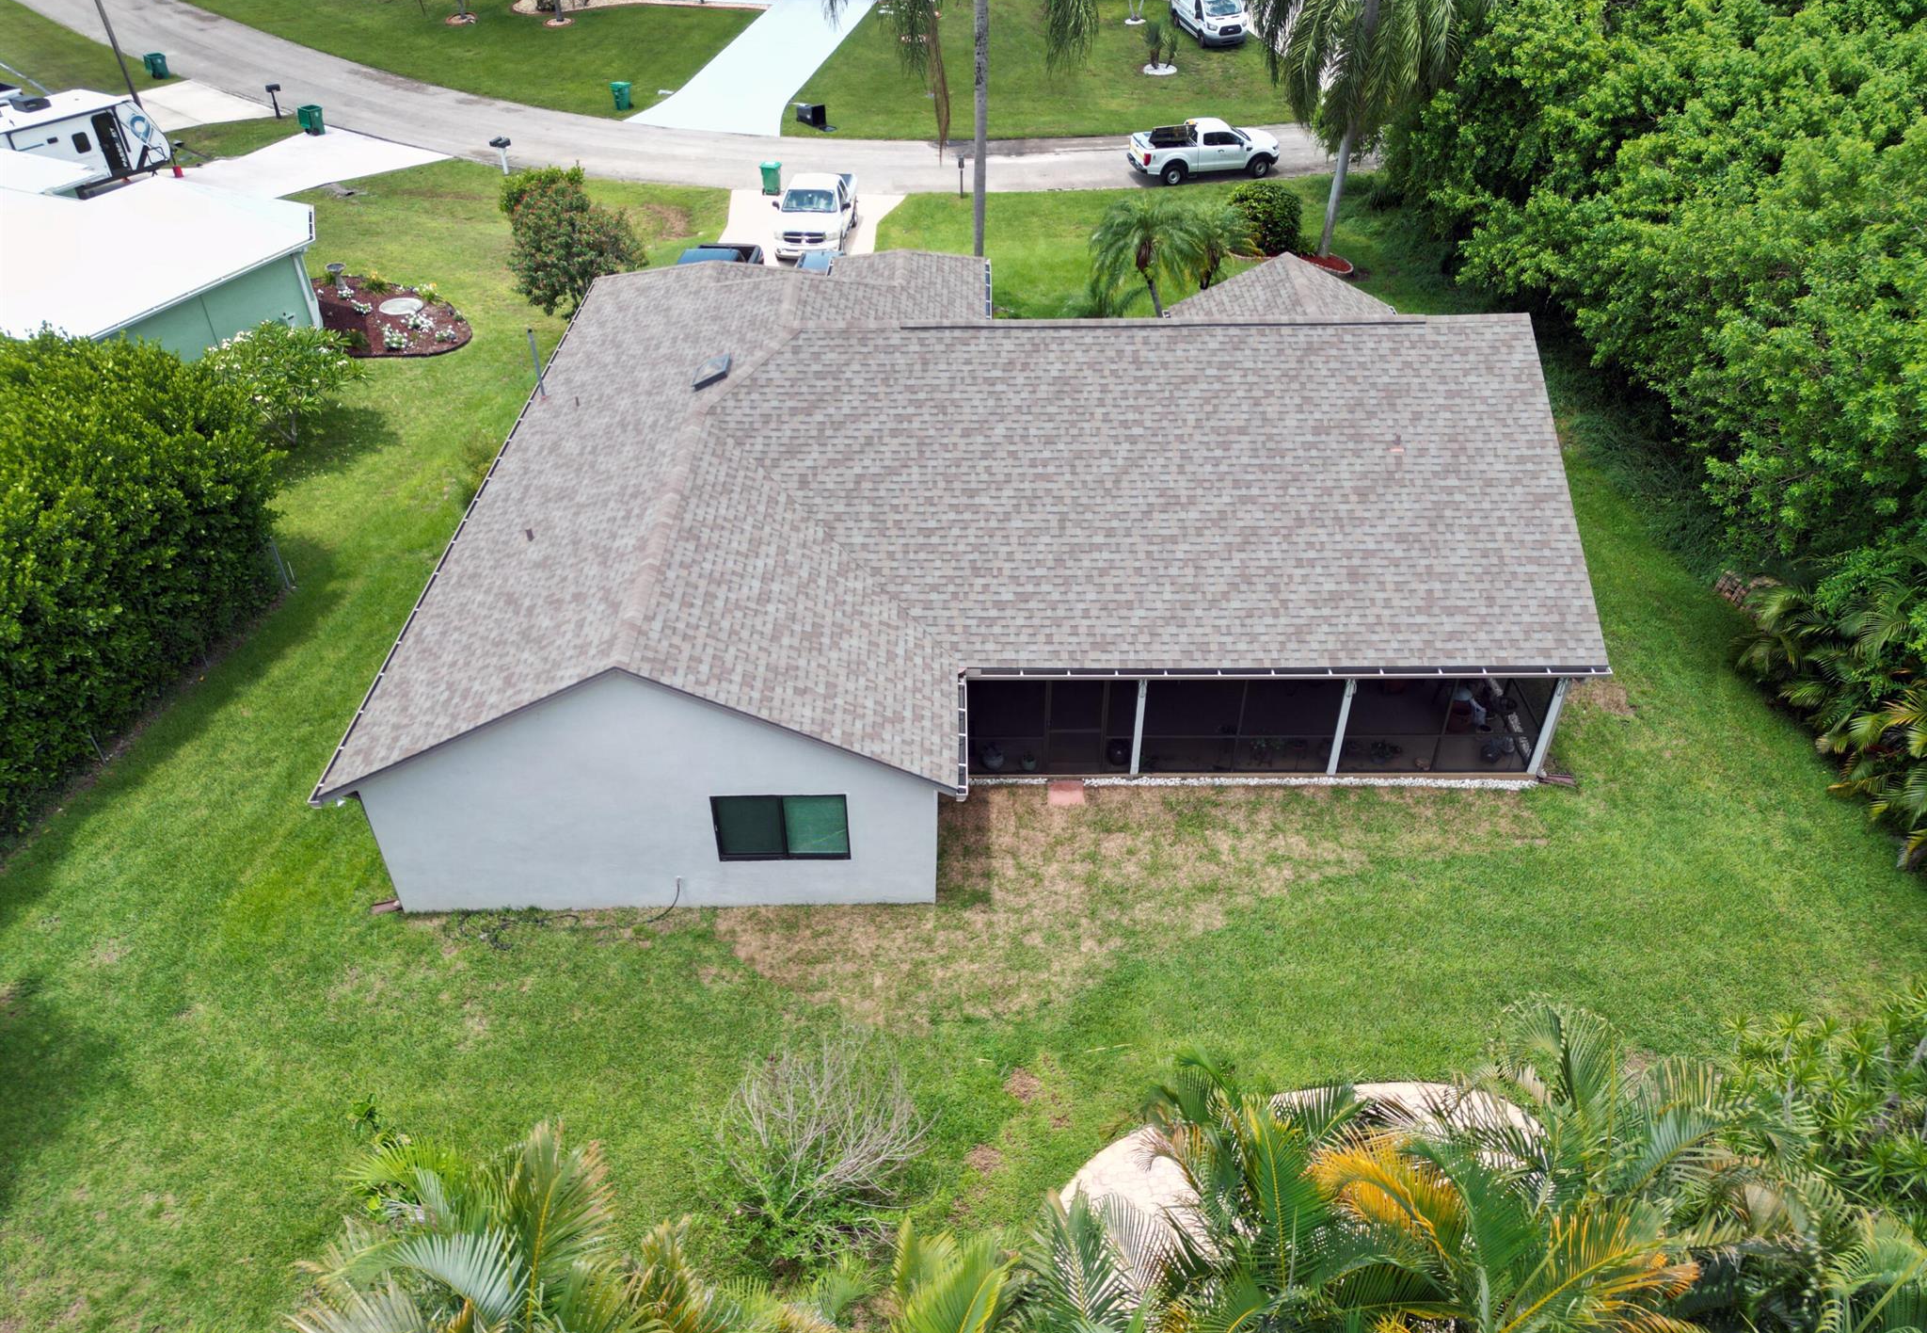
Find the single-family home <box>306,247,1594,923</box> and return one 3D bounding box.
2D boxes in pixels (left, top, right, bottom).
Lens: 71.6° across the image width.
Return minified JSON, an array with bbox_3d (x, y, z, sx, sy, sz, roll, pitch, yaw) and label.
[{"bbox_3d":[0.565,-4.372,25.233,18.685,5.707,19.089,0,38,0],"label":"single-family home"}]

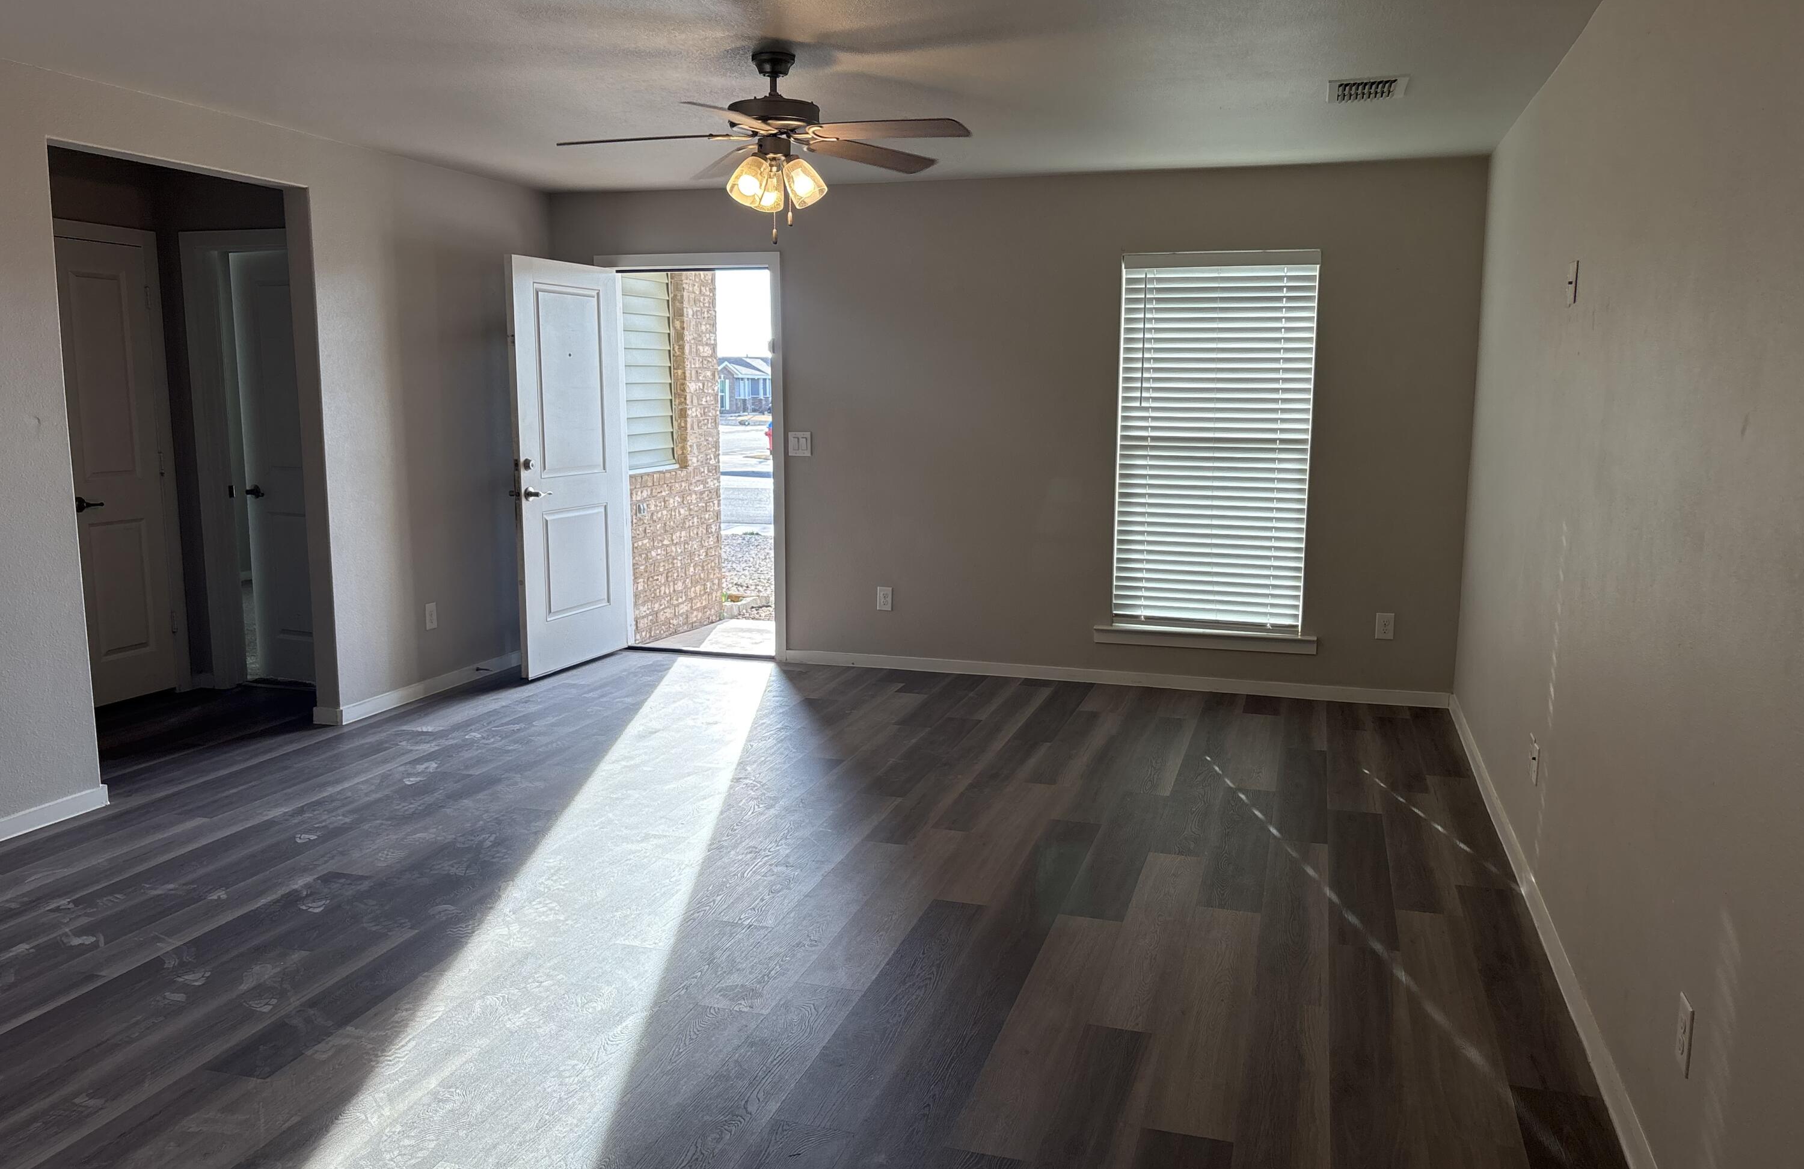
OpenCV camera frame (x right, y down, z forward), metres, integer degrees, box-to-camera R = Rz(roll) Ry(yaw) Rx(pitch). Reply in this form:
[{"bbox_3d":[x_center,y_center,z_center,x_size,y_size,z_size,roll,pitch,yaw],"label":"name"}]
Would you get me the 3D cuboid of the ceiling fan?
[{"bbox_3d":[-0.376,-1.321,4.069,1.300,0.550,1.300,3,9,17],"label":"ceiling fan"}]

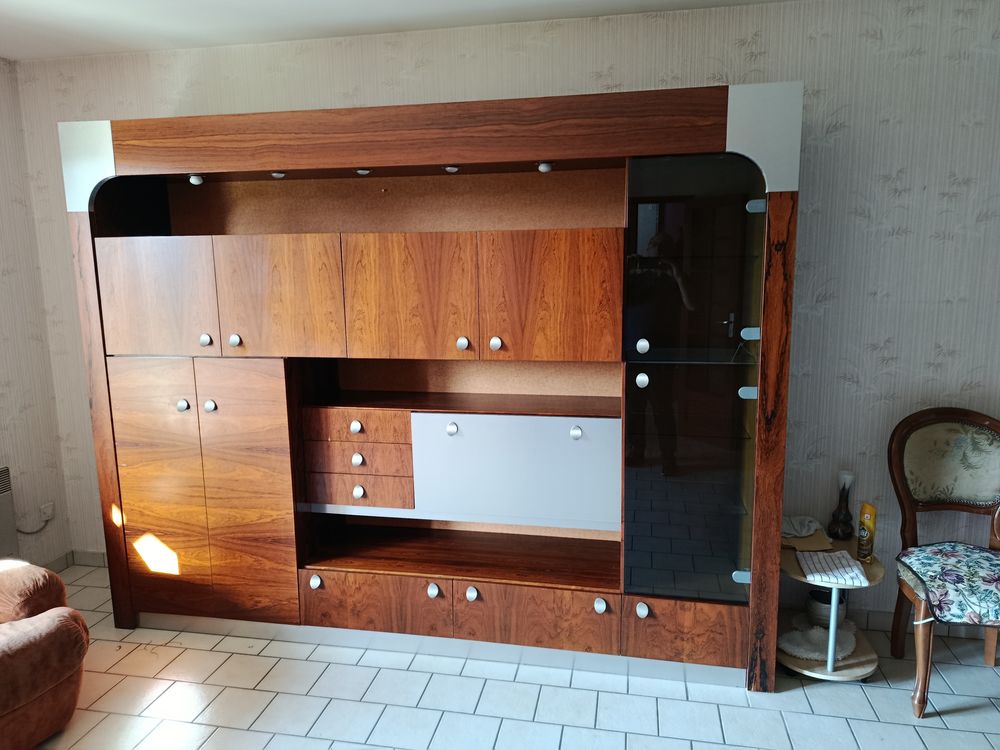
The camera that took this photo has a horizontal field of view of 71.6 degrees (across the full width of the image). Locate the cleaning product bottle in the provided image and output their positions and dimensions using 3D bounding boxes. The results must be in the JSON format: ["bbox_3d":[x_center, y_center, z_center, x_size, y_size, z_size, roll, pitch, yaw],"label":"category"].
[{"bbox_3d":[1.337,0.574,2.522,0.053,0.214,0.053,8,13,43],"label":"cleaning product bottle"}]

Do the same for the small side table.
[{"bbox_3d":[1.203,0.883,2.604,0.389,0.403,0.468,1,9,11],"label":"small side table"}]

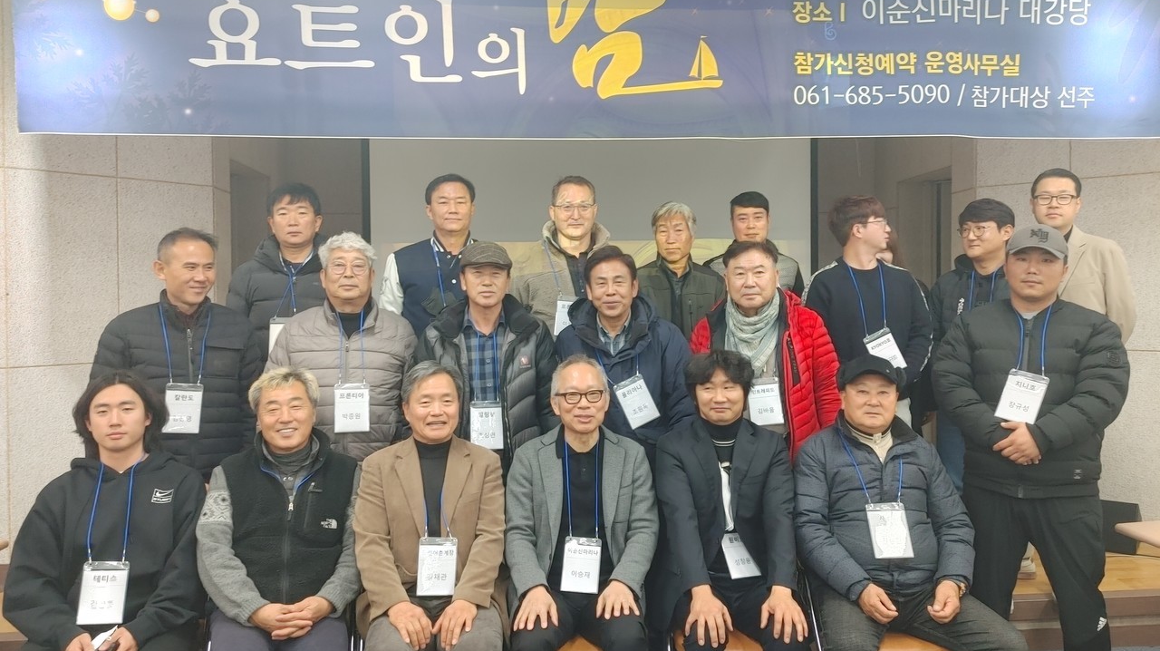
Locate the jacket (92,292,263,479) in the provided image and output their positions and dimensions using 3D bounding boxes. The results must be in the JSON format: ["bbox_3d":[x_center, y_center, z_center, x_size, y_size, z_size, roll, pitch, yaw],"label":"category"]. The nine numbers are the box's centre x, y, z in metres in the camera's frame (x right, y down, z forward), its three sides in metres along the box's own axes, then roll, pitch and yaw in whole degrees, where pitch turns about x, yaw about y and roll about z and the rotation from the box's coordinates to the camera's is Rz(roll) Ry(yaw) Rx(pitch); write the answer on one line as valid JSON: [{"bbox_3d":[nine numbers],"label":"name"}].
[{"bbox_3d":[-1.372,0.253,3.010,0.620,0.740,0.360,-1,2,-26],"label":"jacket"}]

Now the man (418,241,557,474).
[{"bbox_3d":[-0.327,0.542,3.152,0.570,1.700,0.350,-1,1,-6],"label":"man"}]

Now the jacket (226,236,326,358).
[{"bbox_3d":[-1.159,0.021,3.520,0.560,0.740,0.360,-1,1,-13],"label":"jacket"}]

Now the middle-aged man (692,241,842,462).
[{"bbox_3d":[0.681,0.537,3.222,0.600,1.710,0.370,0,2,21],"label":"middle-aged man"}]

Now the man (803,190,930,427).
[{"bbox_3d":[1.222,0.293,3.700,0.530,1.700,0.360,0,1,14],"label":"man"}]

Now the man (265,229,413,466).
[{"bbox_3d":[-0.832,0.544,3.060,0.540,1.710,0.360,-1,1,-18],"label":"man"}]

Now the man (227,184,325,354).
[{"bbox_3d":[-1.155,0.291,3.520,0.550,1.740,0.370,-1,1,-13],"label":"man"}]

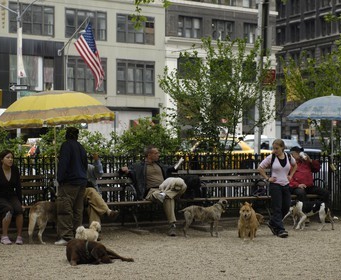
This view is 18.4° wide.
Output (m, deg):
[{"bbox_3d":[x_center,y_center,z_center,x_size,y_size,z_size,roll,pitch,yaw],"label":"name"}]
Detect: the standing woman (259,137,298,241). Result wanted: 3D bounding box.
[{"bbox_3d":[1.728,0.787,16.900,0.600,1.550,0.420,0,0,-6],"label":"standing woman"}]

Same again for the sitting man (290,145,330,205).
[{"bbox_3d":[2.570,0.840,19.500,0.680,1.360,0.800,0,0,-30],"label":"sitting man"}]

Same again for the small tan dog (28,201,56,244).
[{"bbox_3d":[-1.740,1.220,15.980,0.950,0.680,0.290,0,0,-34],"label":"small tan dog"}]

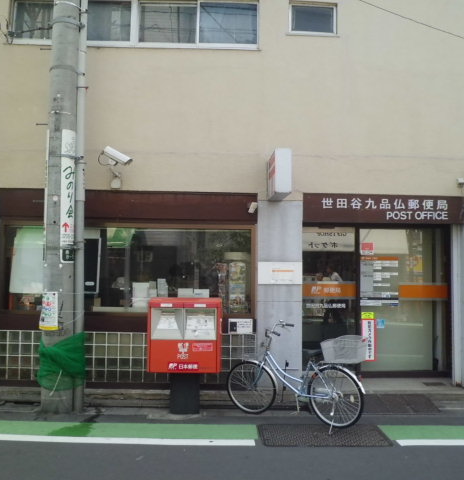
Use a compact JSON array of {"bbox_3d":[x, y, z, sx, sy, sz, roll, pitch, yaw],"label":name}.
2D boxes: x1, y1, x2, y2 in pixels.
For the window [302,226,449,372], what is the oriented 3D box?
[{"bbox_3d":[1.945,0.807,6.517,1.960,1.970,0.098,1,-3,-1],"label":"window"}]

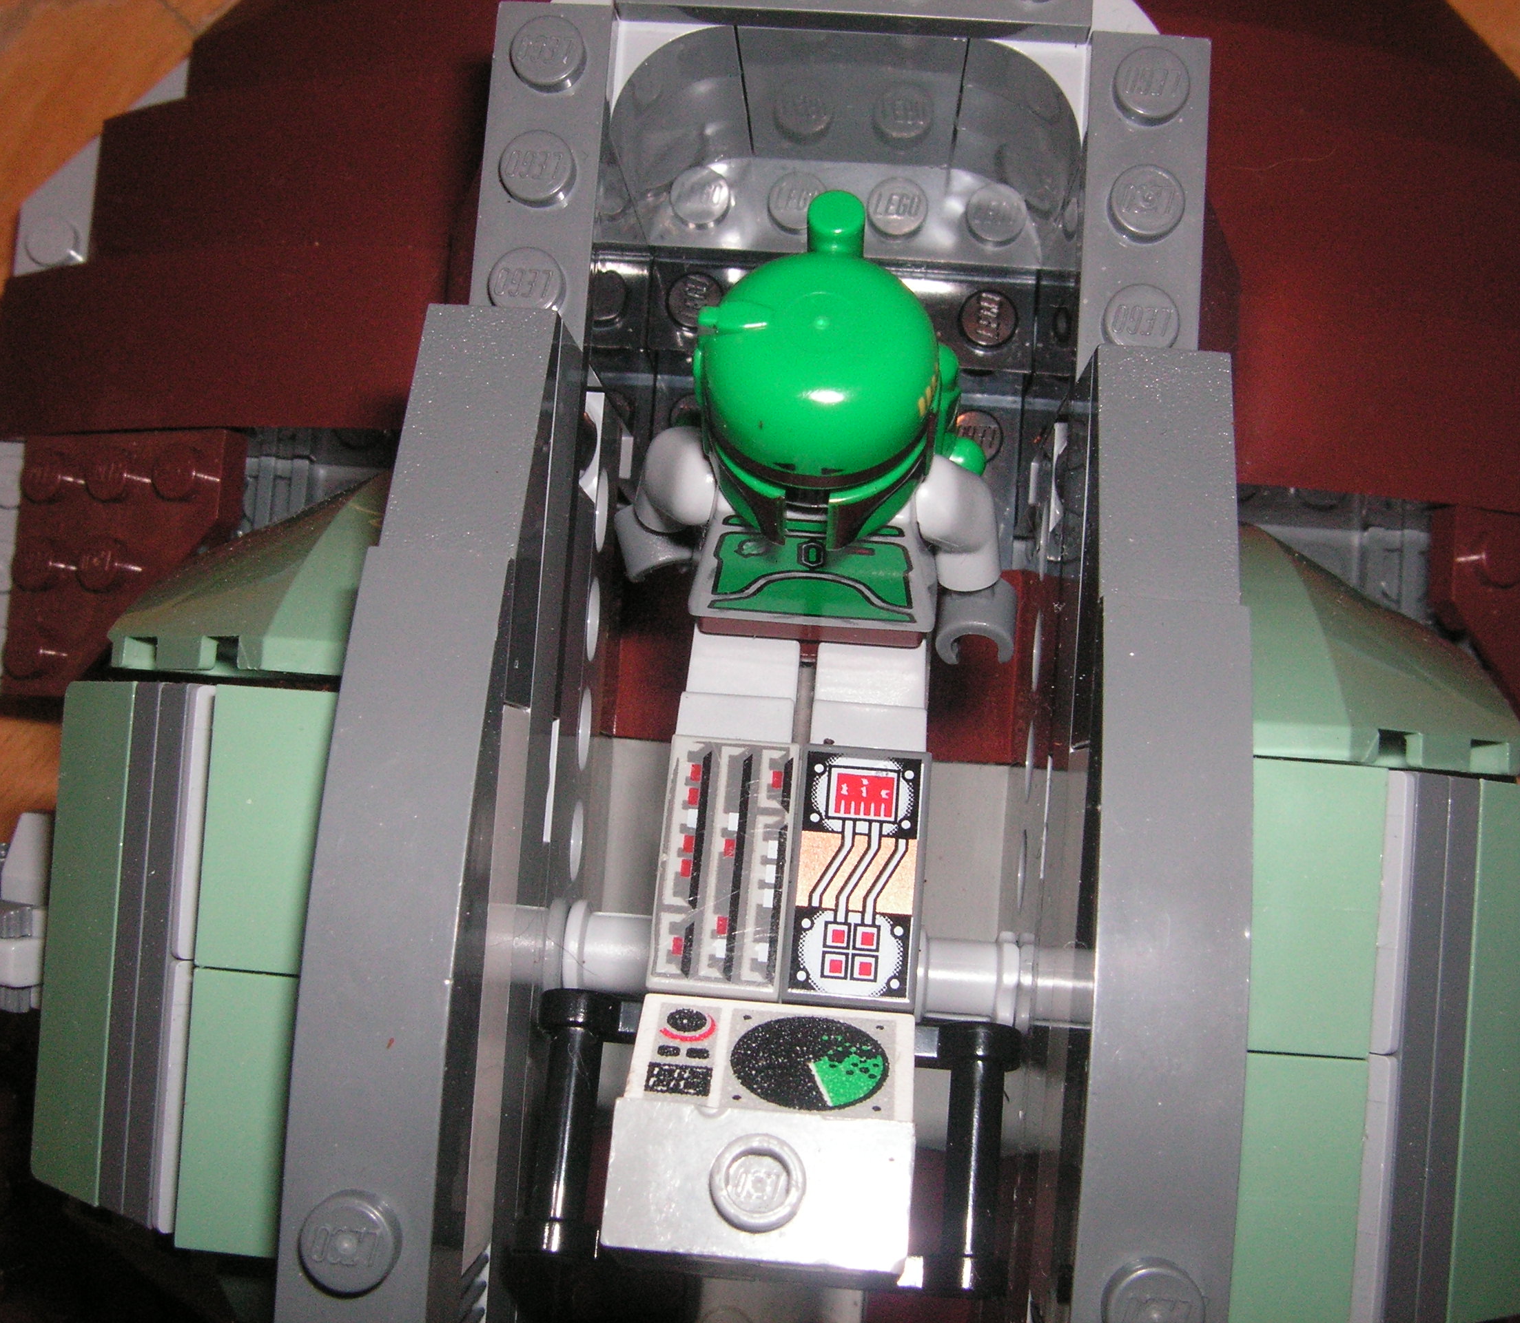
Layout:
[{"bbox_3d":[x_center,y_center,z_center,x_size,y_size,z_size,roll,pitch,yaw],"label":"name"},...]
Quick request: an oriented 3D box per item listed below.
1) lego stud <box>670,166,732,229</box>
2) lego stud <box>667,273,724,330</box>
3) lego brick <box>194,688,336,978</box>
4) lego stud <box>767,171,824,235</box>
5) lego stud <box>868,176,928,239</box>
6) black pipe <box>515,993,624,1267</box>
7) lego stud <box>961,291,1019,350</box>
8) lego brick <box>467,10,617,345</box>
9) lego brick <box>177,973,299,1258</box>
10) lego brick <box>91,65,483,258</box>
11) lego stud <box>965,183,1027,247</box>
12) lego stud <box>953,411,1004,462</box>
[{"bbox_3d":[-0.005,-0.038,0.158,0.005,0.002,0.005,4,83,3],"label":"lego stud"},{"bbox_3d":[-0.005,-0.029,0.159,0.005,0.002,0.005,4,83,3],"label":"lego stud"},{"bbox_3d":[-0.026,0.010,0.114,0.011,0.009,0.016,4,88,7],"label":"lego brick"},{"bbox_3d":[0.003,-0.037,0.158,0.005,0.002,0.005,4,88,4],"label":"lego stud"},{"bbox_3d":[0.011,-0.037,0.158,0.005,0.002,0.005,4,88,4],"label":"lego stud"},{"bbox_3d":[-0.011,0.027,0.114,0.005,0.005,0.016,4,79,0],"label":"black pipe"},{"bbox_3d":[0.019,-0.028,0.159,0.005,0.002,0.005,4,88,4],"label":"lego stud"},{"bbox_3d":[-0.015,-0.031,0.130,0.008,0.005,0.026,4,83,3],"label":"lego brick"},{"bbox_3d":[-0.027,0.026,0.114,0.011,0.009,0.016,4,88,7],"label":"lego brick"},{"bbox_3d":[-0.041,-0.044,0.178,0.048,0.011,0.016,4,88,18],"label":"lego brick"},{"bbox_3d":[0.019,-0.036,0.157,0.005,0.002,0.005,4,83,3],"label":"lego stud"},{"bbox_3d":[0.018,-0.019,0.165,0.005,0.002,0.005,4,83,3],"label":"lego stud"}]

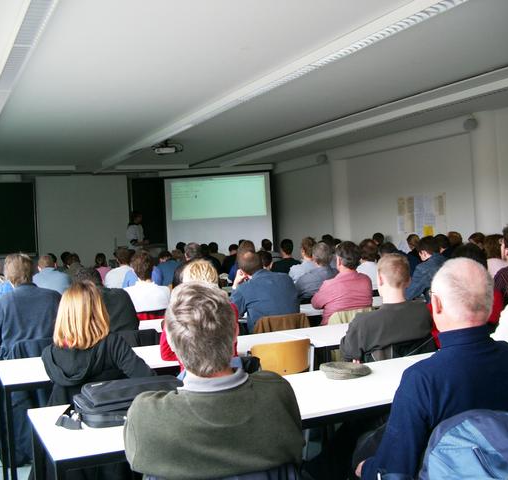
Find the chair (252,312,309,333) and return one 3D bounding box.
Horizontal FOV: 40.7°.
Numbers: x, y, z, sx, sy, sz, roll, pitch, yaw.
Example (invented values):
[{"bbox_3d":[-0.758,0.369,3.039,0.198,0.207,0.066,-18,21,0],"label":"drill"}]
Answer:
[{"bbox_3d":[0.147,0.963,5.274,0.450,0.820,0.530,-3,1,-21],"label":"chair"}]

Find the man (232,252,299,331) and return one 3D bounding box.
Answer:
[{"bbox_3d":[0.056,0.732,5.509,0.540,1.285,0.800,-3,1,-21],"label":"man"}]

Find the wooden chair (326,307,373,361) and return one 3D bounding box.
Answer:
[{"bbox_3d":[0.697,0.934,5.466,0.450,0.815,0.530,-3,1,-21],"label":"wooden chair"}]

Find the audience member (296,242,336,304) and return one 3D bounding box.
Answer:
[{"bbox_3d":[0.557,0.659,7.049,0.500,1.330,0.780,-3,1,-21],"label":"audience member"}]

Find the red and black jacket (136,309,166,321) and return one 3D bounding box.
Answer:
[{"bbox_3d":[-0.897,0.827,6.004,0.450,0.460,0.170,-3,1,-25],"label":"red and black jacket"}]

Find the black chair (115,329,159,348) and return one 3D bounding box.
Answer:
[{"bbox_3d":[-0.918,1.031,4.840,0.440,0.810,0.530,-3,1,-21],"label":"black chair"}]

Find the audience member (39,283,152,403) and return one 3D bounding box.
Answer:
[{"bbox_3d":[-0.771,0.814,3.441,0.560,1.270,0.780,-3,1,-22],"label":"audience member"}]

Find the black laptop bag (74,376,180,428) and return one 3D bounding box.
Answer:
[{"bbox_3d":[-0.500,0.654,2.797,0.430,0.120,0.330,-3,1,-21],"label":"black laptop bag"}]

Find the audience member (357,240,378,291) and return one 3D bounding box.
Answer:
[{"bbox_3d":[1.156,0.622,7.275,0.470,1.335,0.780,-3,1,-21],"label":"audience member"}]

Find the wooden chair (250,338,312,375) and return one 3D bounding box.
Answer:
[{"bbox_3d":[0.089,0.986,4.009,0.420,0.820,0.520,-3,1,-21],"label":"wooden chair"}]

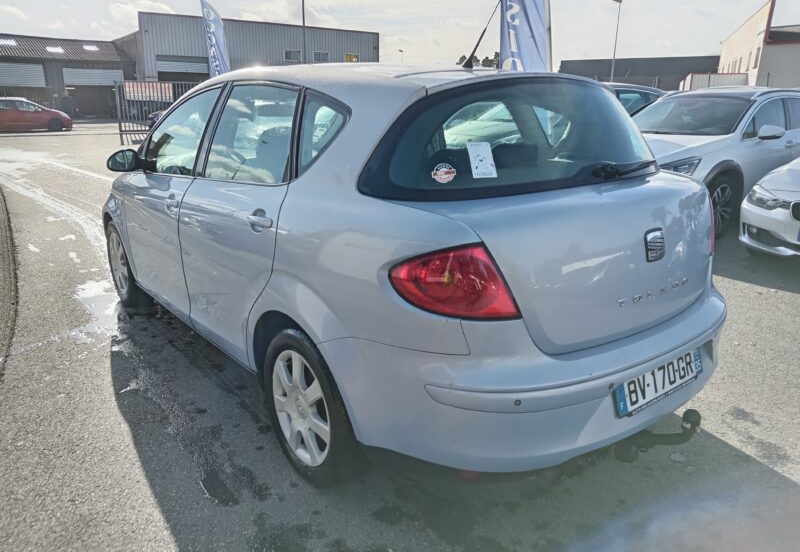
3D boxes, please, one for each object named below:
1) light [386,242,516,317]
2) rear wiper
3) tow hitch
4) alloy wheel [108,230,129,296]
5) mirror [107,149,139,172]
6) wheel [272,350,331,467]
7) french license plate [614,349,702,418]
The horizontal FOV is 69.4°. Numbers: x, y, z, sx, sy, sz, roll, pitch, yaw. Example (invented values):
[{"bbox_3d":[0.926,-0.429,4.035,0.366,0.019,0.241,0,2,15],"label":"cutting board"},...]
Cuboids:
[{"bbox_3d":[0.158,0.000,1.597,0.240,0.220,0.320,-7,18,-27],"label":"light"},{"bbox_3d":[0.809,-0.377,2.046,0.080,0.060,0.440,15,21,42],"label":"rear wiper"},{"bbox_3d":[0.859,0.527,1.941,0.085,0.270,0.270,-11,20,-37],"label":"tow hitch"},{"bbox_3d":[-1.908,-0.098,4.102,0.170,0.435,0.435,-11,20,-37],"label":"alloy wheel"},{"bbox_3d":[-1.541,-0.644,3.211,0.175,0.122,0.130,-11,20,-37],"label":"mirror"},{"bbox_3d":[-0.307,0.473,2.163,0.170,0.435,0.435,-11,20,-37],"label":"wheel"},{"bbox_3d":[0.861,0.346,1.890,0.520,0.110,0.015,-11,5,-37],"label":"french license plate"}]

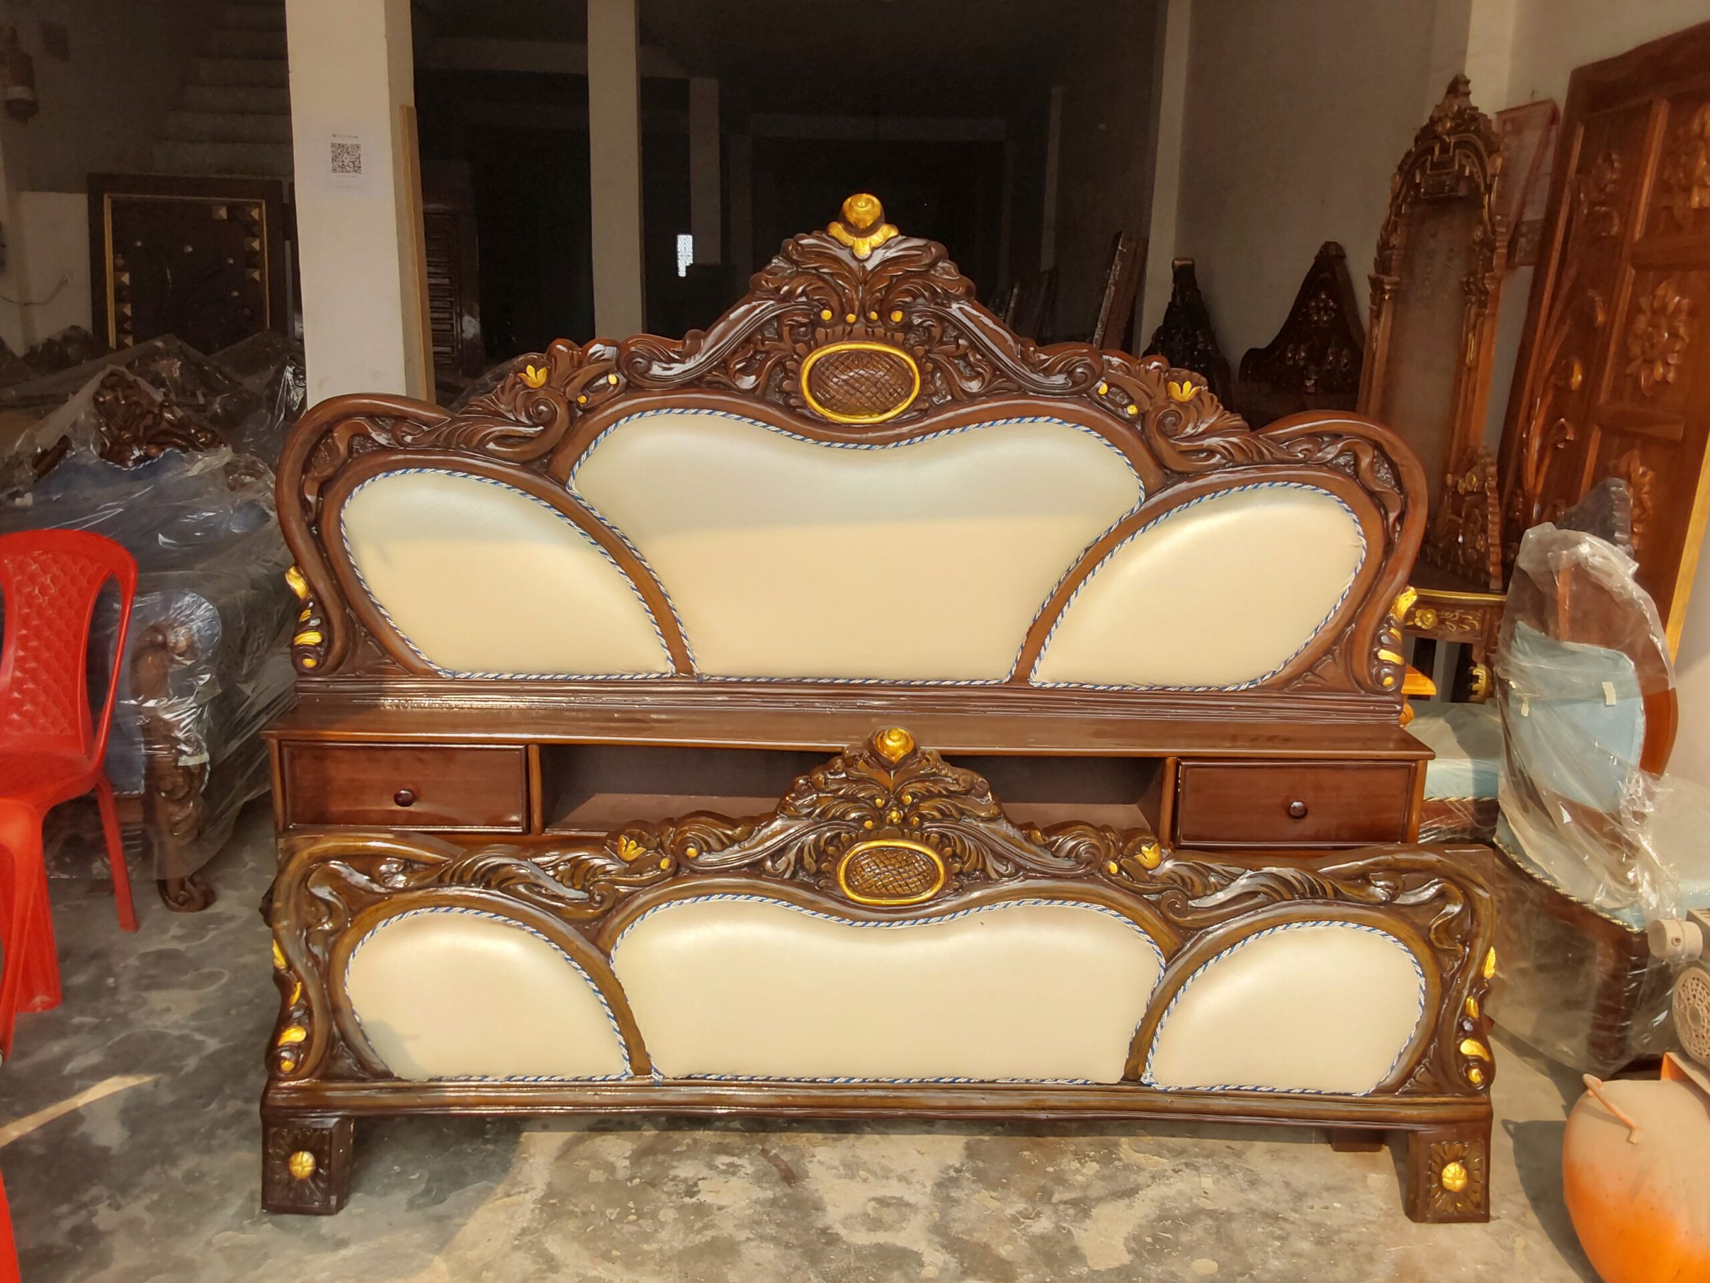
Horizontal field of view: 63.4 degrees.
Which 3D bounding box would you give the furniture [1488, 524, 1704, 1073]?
[{"bbox_3d":[1.672,0.291,2.817,0.600,1.020,0.570,-1,13,-8],"label":"furniture"}]

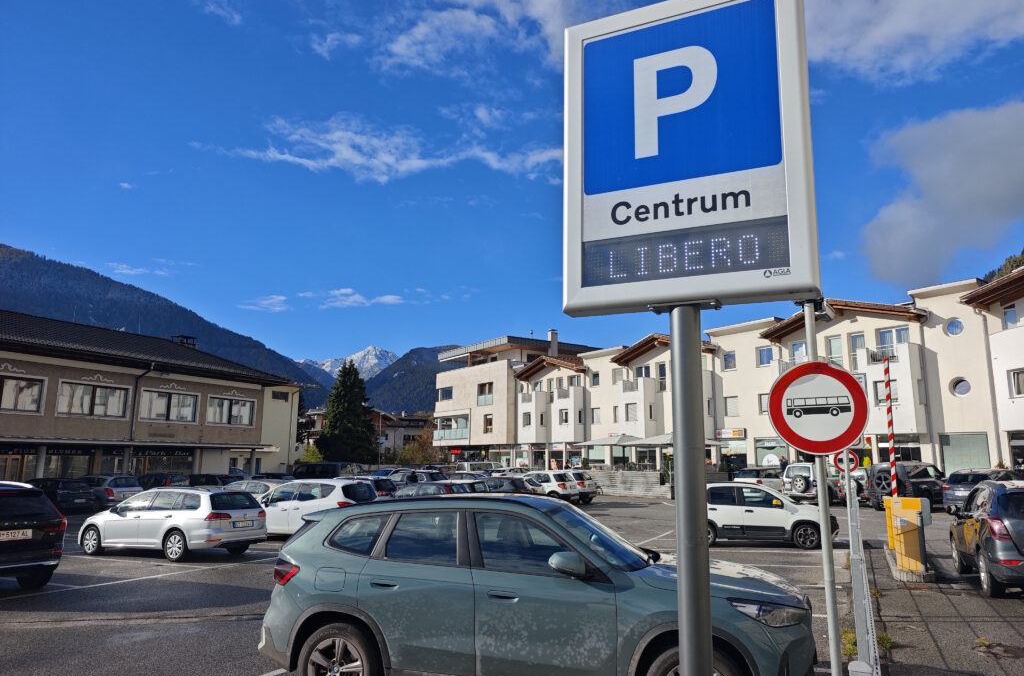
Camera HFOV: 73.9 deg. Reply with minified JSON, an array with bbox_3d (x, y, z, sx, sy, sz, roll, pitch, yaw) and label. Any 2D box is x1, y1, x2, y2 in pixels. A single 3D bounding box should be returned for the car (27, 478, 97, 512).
[{"bbox_3d":[-20.533,6.946,30.112,4.350,1.450,1.790,-5,-12,29],"label":"car"}]

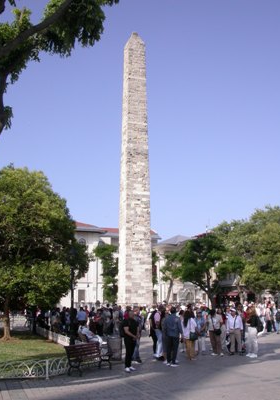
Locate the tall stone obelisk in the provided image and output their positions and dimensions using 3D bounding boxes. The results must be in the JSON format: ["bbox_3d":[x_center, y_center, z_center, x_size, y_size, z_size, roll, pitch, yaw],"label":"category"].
[{"bbox_3d":[-0.473,-3.236,44.246,2.800,30.750,2.800,4,-14,-18],"label":"tall stone obelisk"}]

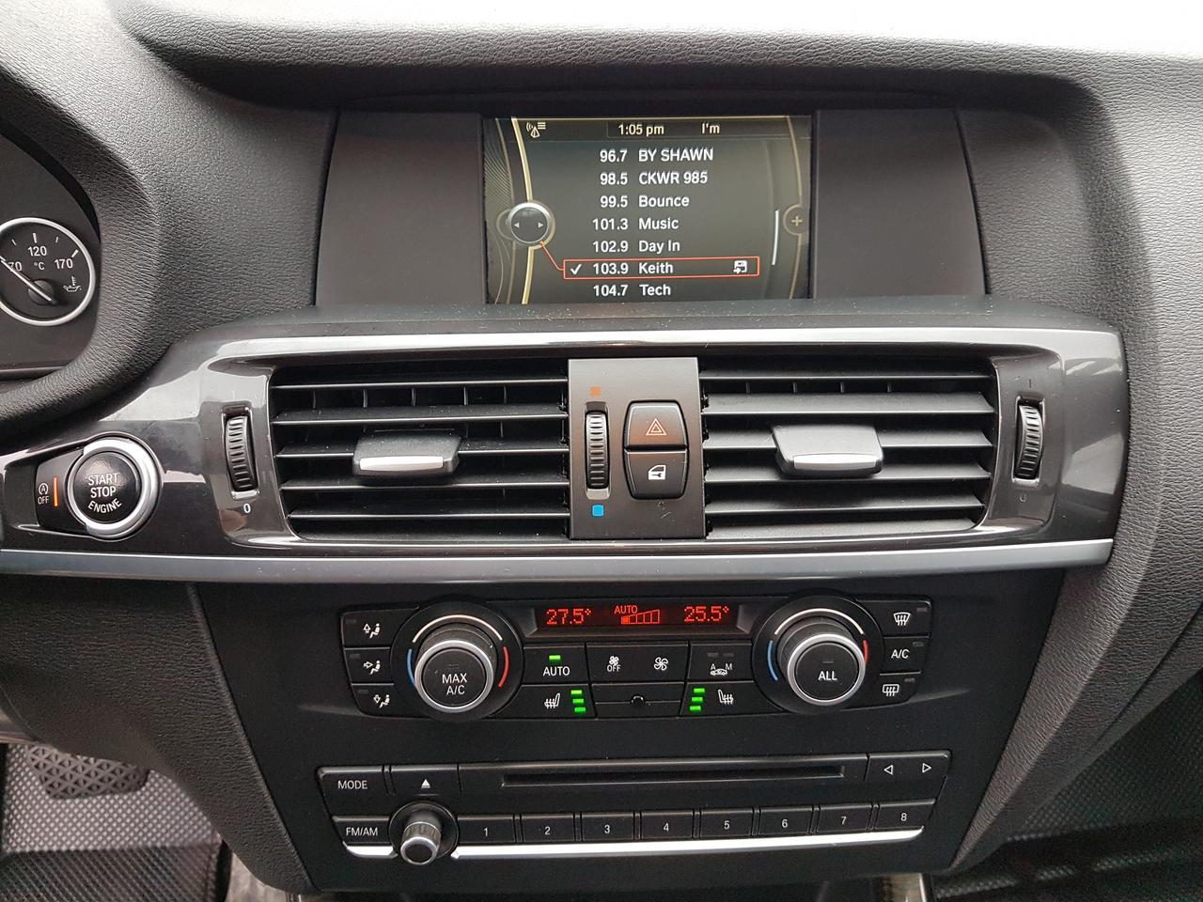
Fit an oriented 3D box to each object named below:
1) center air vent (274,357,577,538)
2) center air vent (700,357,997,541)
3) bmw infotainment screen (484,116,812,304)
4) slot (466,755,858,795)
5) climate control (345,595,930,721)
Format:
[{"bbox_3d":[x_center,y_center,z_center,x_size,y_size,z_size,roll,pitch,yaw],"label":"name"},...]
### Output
[{"bbox_3d":[-0.066,0.000,0.329,0.107,0.065,0.027,-1,-6,-2],"label":"center air vent"},{"bbox_3d":[0.091,-0.001,0.334,0.107,0.065,0.027,-1,-6,-2],"label":"center air vent"},{"bbox_3d":[0.020,-0.106,0.396,0.144,0.082,0.015,-1,3,-2],"label":"bmw infotainment screen"},{"bbox_3d":[0.023,0.123,0.344,0.154,0.013,0.010,-1,15,-2],"label":"slot"},{"bbox_3d":[0.013,0.075,0.329,0.211,0.049,0.022,-1,15,-2],"label":"climate control"}]

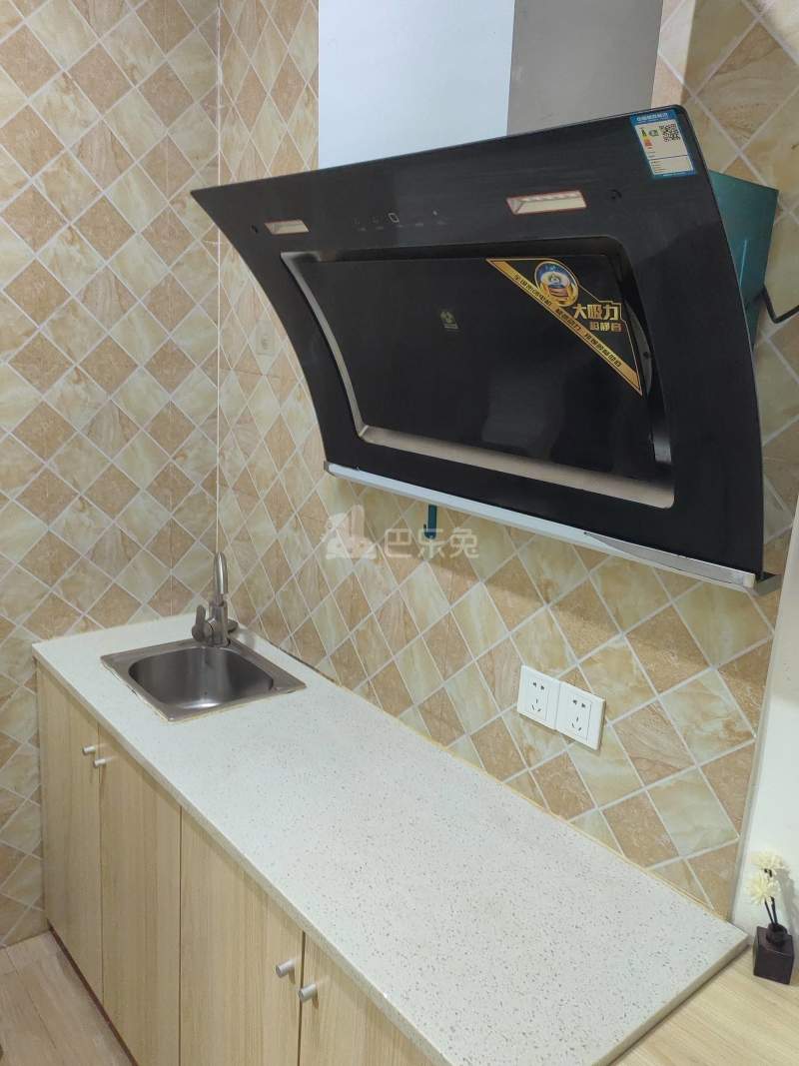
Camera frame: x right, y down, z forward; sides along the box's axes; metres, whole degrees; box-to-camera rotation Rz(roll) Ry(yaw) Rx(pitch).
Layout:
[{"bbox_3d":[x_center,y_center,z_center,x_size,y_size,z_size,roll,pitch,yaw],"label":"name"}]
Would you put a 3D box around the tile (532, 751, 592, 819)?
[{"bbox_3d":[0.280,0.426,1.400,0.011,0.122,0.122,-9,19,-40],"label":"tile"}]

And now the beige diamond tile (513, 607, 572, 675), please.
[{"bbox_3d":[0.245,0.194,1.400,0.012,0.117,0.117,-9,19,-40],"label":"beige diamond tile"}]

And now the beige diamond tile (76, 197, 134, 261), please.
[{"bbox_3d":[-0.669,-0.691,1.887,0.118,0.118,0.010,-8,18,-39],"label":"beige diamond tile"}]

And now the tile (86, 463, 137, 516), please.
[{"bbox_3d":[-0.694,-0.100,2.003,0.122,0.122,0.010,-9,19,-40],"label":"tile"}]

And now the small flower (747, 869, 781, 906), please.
[{"bbox_3d":[0.480,0.467,1.095,0.043,0.044,0.040,11,16,27],"label":"small flower"}]

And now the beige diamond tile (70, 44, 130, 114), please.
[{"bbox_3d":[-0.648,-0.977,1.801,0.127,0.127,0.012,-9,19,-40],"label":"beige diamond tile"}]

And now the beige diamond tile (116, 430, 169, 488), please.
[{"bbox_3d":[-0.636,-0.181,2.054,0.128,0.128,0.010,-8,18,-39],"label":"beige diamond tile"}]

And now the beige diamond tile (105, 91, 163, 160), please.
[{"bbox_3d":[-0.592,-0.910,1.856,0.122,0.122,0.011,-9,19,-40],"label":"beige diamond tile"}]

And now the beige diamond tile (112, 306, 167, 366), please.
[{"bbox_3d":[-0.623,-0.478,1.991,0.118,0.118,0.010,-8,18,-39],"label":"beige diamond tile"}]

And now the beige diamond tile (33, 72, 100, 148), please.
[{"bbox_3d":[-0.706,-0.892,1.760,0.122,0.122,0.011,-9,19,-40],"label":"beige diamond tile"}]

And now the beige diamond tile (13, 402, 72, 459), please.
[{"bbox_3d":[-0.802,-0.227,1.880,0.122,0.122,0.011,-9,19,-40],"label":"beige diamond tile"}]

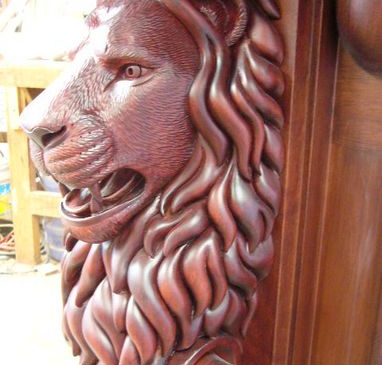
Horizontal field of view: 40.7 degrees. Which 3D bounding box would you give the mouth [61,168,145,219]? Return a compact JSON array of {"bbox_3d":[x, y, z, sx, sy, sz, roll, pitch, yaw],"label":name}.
[{"bbox_3d":[-0.106,0.011,0.585,0.078,0.046,0.085,-8,16,-36],"label":"mouth"}]

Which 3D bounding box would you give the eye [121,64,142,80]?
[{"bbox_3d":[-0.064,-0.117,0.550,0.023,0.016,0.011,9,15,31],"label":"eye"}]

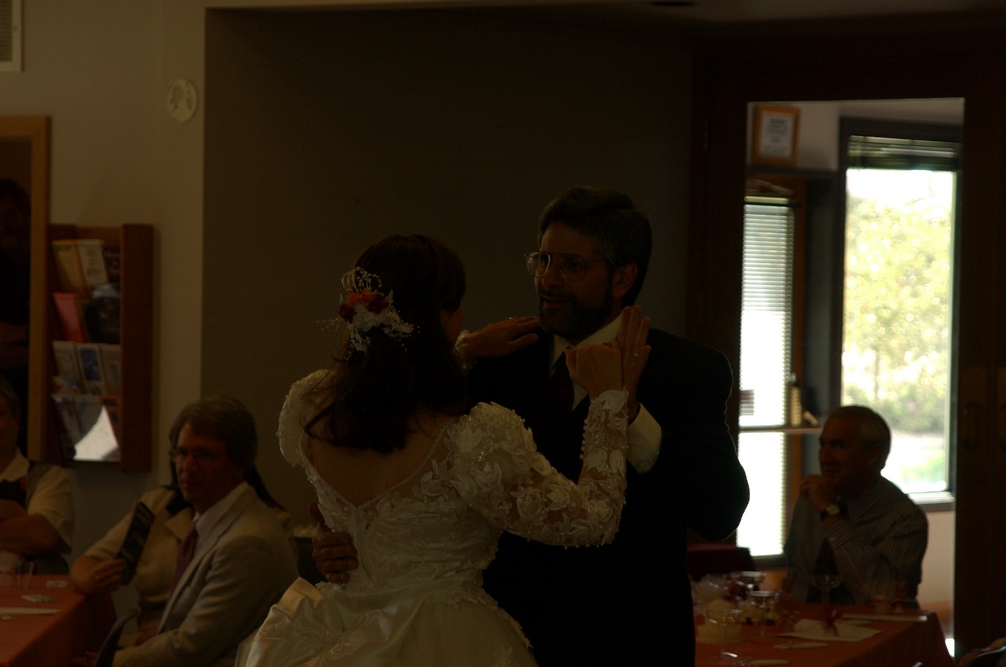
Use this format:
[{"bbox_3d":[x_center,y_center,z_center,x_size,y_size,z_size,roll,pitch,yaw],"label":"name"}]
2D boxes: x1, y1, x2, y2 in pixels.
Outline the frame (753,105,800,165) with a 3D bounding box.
[{"bbox_3d":[1.298,-0.938,18.100,0.030,0.275,0.330,7,4,41],"label":"frame"}]

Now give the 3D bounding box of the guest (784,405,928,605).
[{"bbox_3d":[0.960,0.857,11.200,0.550,1.290,0.820,2,1,31],"label":"guest"}]

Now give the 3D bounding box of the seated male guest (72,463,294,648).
[{"bbox_3d":[-0.830,0.851,9.900,0.580,1.270,0.750,1,1,21],"label":"seated male guest"}]

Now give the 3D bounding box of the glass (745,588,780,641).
[{"bbox_3d":[0.683,0.737,10.000,0.090,0.124,0.090,1,1,0],"label":"glass"}]

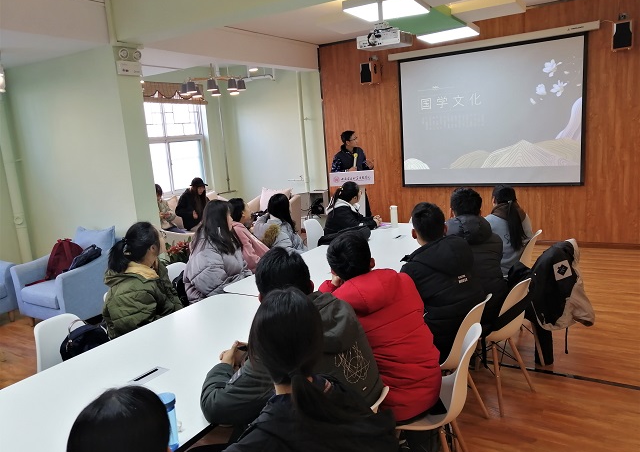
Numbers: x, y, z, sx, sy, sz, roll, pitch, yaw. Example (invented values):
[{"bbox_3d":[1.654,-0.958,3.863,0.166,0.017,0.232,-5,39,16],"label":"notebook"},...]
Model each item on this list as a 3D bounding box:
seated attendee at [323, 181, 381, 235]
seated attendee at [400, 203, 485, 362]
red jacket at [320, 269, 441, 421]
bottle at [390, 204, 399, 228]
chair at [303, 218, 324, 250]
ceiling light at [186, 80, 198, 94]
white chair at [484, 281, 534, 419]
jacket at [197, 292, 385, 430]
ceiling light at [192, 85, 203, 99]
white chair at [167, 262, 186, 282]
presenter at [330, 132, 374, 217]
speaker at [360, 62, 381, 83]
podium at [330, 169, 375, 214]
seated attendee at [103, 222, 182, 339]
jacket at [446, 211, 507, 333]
[{"bbox_3d":[0.272,0.171,5.068,0.680,1.220,0.460,-4,10,-2],"label":"seated attendee"},{"bbox_3d":[0.614,0.501,2.980,0.520,1.290,0.760,-9,12,-25],"label":"seated attendee"},{"bbox_3d":[0.288,0.497,2.400,0.540,0.640,0.640,-10,11,-31],"label":"red jacket"},{"bbox_3d":[0.736,-0.102,4.955,0.075,0.230,0.075,1,11,28],"label":"bottle"},{"bbox_3d":[0.152,0.344,5.275,0.530,0.820,0.465,0,11,20],"label":"chair"},{"bbox_3d":[-1.595,-1.735,6.254,0.130,0.150,0.130,2,12,32],"label":"ceiling light"},{"bbox_3d":[1.042,0.663,3.103,0.470,0.810,0.530,-12,12,-38],"label":"white chair"},{"bbox_3d":[-0.095,0.574,1.814,0.580,0.670,0.660,-10,11,-31],"label":"jacket"},{"bbox_3d":[-1.633,-1.788,6.652,0.130,0.150,0.130,-4,11,1],"label":"ceiling light"},{"bbox_3d":[-0.805,0.681,3.734,0.530,0.820,0.470,-1,10,19],"label":"white chair"},{"bbox_3d":[0.498,-0.553,7.645,0.570,1.740,0.430,-6,10,-8],"label":"presenter"},{"bbox_3d":[0.732,-2.231,7.315,0.185,0.290,0.240,2,12,32],"label":"speaker"},{"bbox_3d":[0.514,-0.191,7.249,0.620,1.160,0.450,-3,10,9],"label":"podium"},{"bbox_3d":[-1.080,0.588,3.325,0.730,1.240,0.500,-8,11,-21],"label":"seated attendee"},{"bbox_3d":[0.970,0.275,3.257,0.490,0.690,0.440,-5,11,-3],"label":"jacket"}]

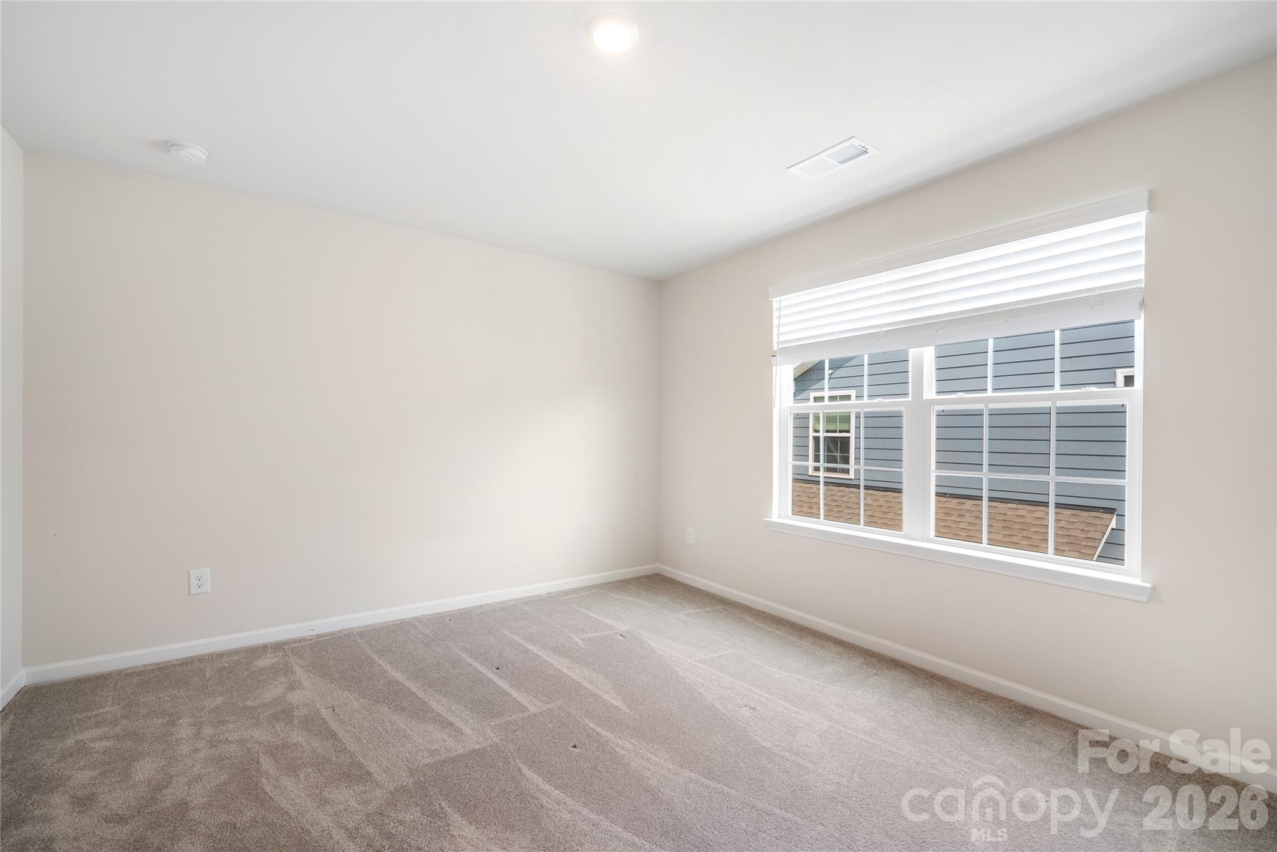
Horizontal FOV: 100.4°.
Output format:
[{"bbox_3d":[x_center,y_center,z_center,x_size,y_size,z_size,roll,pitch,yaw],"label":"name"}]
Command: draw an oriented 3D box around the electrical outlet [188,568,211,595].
[{"bbox_3d":[-2.263,0.805,2.748,0.079,0.124,0.012,1,0,-35],"label":"electrical outlet"}]

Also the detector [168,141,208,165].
[{"bbox_3d":[-2.009,-1.222,2.377,0.140,0.050,0.140,1,0,-35],"label":"detector"}]

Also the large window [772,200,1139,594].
[{"bbox_3d":[1.393,-0.126,2.746,0.130,1.510,1.810,1,0,-35],"label":"large window"}]

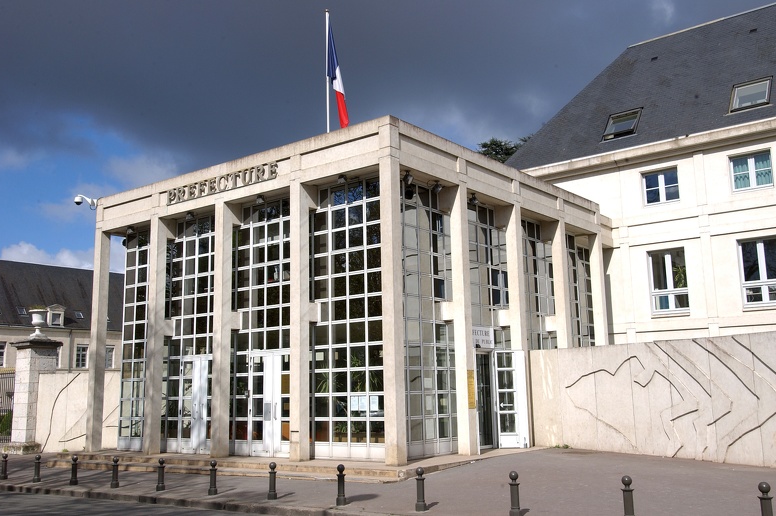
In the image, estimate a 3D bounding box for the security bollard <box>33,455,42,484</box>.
[{"bbox_3d":[-7.810,4.697,17.554,0.142,0.590,0.142,-9,-12,37],"label":"security bollard"}]

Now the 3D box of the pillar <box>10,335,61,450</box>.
[{"bbox_3d":[-12.637,4.885,28.087,1.294,3.999,1.294,-9,-12,37],"label":"pillar"}]

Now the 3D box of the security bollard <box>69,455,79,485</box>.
[{"bbox_3d":[-6.673,4.524,16.758,0.141,0.598,0.141,-9,-12,37],"label":"security bollard"}]

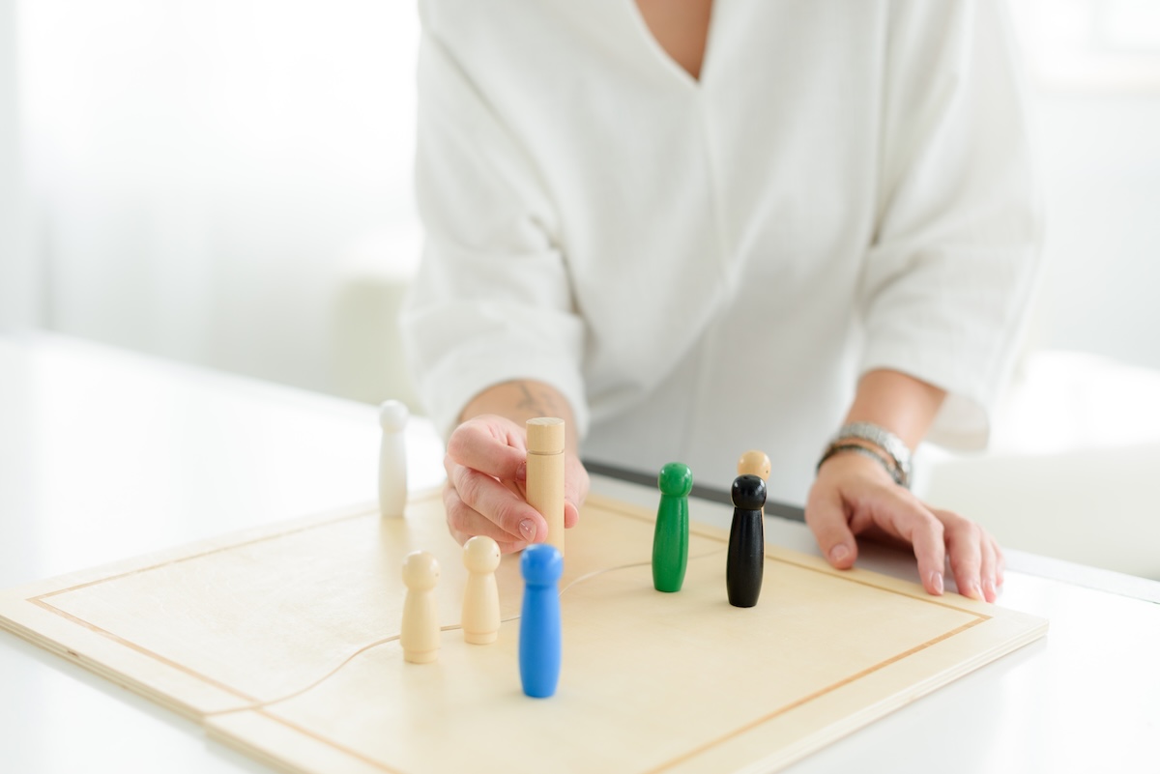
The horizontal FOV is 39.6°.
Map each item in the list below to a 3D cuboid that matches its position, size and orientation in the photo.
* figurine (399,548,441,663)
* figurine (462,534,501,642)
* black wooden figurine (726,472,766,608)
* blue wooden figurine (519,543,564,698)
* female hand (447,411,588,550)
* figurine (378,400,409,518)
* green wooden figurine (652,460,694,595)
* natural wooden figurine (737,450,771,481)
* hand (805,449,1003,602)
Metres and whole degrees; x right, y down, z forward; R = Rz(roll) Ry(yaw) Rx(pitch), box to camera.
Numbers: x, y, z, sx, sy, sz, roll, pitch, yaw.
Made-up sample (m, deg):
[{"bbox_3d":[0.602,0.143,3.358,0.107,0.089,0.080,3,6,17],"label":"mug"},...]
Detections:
[{"bbox_3d":[-0.096,0.133,0.980,0.025,0.068,0.025,-1,12,-10],"label":"figurine"},{"bbox_3d":[-0.061,0.126,1.012,0.025,0.068,0.025,2,12,4],"label":"figurine"},{"bbox_3d":[0.112,0.103,1.087,0.025,0.089,0.025,1,12,0],"label":"black wooden figurine"},{"bbox_3d":[-0.022,0.134,0.928,0.025,0.089,0.025,1,12,0],"label":"blue wooden figurine"},{"bbox_3d":[-0.047,0.071,1.180,0.102,0.092,0.120,2,12,5],"label":"female hand"},{"bbox_3d":[-0.147,0.058,1.277,0.025,0.089,0.025,1,12,0],"label":"figurine"},{"bbox_3d":[0.064,0.096,1.114,0.025,0.089,0.025,3,12,0],"label":"green wooden figurine"},{"bbox_3d":[0.124,0.089,1.159,0.025,0.089,0.025,5,13,20],"label":"natural wooden figurine"},{"bbox_3d":[0.233,0.098,1.178,0.120,0.083,0.145,-4,13,-22],"label":"hand"}]

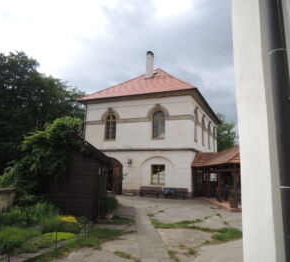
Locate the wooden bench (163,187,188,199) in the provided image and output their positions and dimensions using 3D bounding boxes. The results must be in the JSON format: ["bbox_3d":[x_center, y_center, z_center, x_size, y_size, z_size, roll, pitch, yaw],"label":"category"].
[{"bbox_3d":[2.207,4.640,17.851,1.880,0.770,0.600,-3,-9,23],"label":"wooden bench"}]

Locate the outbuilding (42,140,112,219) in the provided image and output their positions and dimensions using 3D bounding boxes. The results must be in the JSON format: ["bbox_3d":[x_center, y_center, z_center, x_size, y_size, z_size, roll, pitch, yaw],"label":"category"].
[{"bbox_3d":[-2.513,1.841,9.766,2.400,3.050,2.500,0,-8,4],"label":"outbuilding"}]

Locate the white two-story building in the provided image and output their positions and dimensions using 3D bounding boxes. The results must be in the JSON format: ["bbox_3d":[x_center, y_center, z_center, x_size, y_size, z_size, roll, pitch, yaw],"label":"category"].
[{"bbox_3d":[2.092,-0.763,27.754,10.900,14.200,16.400,-3,-9,23],"label":"white two-story building"}]

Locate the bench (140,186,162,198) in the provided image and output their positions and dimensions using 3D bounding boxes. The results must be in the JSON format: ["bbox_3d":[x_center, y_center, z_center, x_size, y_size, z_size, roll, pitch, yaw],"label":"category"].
[{"bbox_3d":[0.409,4.725,18.624,1.800,0.770,0.600,-3,-9,23],"label":"bench"}]

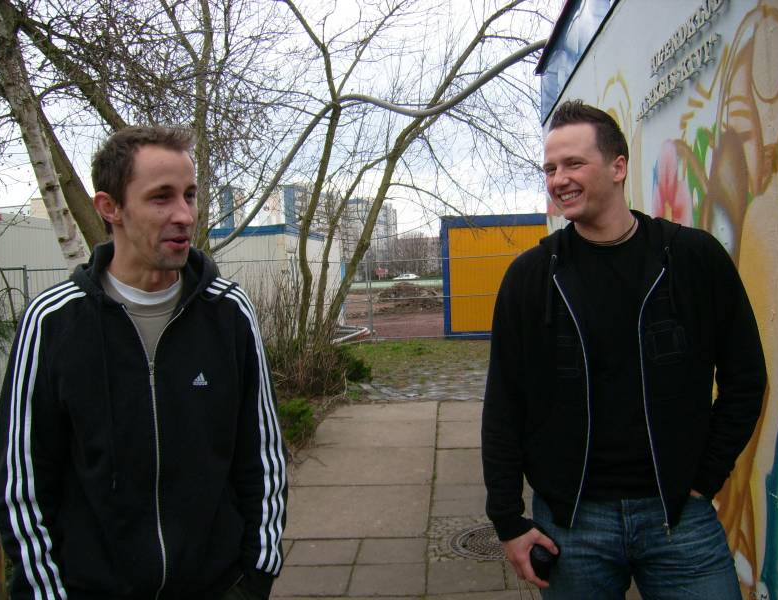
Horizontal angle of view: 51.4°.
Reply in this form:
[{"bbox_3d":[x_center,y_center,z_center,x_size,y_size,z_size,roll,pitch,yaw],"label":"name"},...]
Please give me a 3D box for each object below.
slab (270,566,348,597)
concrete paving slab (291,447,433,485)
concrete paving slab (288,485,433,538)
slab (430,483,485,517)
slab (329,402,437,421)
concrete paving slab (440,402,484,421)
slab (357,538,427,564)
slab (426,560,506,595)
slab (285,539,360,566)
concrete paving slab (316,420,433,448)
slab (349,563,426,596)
[{"bbox_3d":[-0.398,1.483,4.191,0.390,0.060,0.405,-2,2,4],"label":"slab"},{"bbox_3d":[-0.240,1.388,6.586,1.195,0.080,1.200,-2,2,4],"label":"concrete paving slab"},{"bbox_3d":[-0.327,1.440,5.403,1.190,0.080,1.165,-2,2,4],"label":"concrete paving slab"},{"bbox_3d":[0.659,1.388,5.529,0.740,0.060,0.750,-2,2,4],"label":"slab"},{"bbox_3d":[-0.065,1.282,8.977,1.205,0.080,1.130,-2,2,4],"label":"slab"},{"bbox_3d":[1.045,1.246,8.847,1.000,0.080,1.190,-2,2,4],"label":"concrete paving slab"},{"bbox_3d":[0.020,1.451,4.586,0.395,0.060,0.405,-2,2,4],"label":"slab"},{"bbox_3d":[0.402,1.455,4.165,0.400,0.060,0.410,-2,2,4],"label":"slab"},{"bbox_3d":[-0.376,1.465,4.607,0.395,0.060,0.410,-2,2,4],"label":"slab"},{"bbox_3d":[-0.149,1.334,7.801,1.205,0.080,1.230,-2,2,4],"label":"concrete paving slab"},{"bbox_3d":[-0.002,1.470,4.164,0.395,0.060,0.410,-2,2,4],"label":"slab"}]

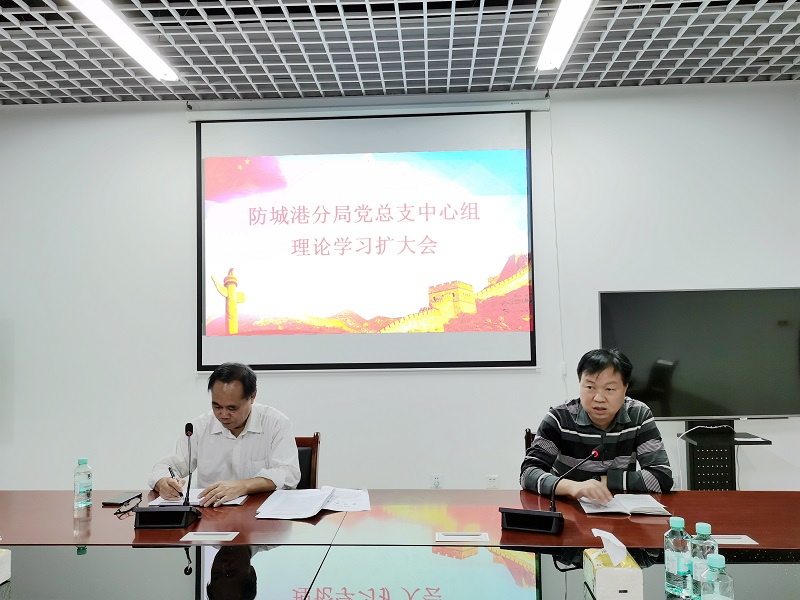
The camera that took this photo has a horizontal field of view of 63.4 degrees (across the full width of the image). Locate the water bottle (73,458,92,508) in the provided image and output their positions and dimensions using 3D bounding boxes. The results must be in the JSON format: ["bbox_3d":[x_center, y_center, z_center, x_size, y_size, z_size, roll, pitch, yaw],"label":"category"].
[{"bbox_3d":[-1.035,0.594,2.114,0.060,0.155,0.060,-1,-3,3],"label":"water bottle"}]

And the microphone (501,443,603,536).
[{"bbox_3d":[0.468,0.540,1.917,0.260,0.196,0.340,-2,-3,23],"label":"microphone"}]

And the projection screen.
[{"bbox_3d":[-0.228,-0.366,4.016,2.100,1.575,0.050,-1,-3,3],"label":"projection screen"}]

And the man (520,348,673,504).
[{"bbox_3d":[0.712,0.791,2.351,0.517,1.226,0.660,-2,-3,11],"label":"man"}]

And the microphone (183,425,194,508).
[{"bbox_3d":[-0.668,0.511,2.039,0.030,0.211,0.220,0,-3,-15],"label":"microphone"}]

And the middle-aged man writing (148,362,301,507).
[{"bbox_3d":[-0.638,0.832,2.409,0.548,1.196,0.680,-1,-3,3],"label":"middle-aged man writing"}]

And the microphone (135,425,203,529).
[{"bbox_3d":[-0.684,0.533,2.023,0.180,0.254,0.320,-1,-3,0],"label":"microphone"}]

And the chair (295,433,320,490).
[{"bbox_3d":[-0.630,0.993,2.511,0.560,0.883,0.580,-1,-3,3],"label":"chair"}]

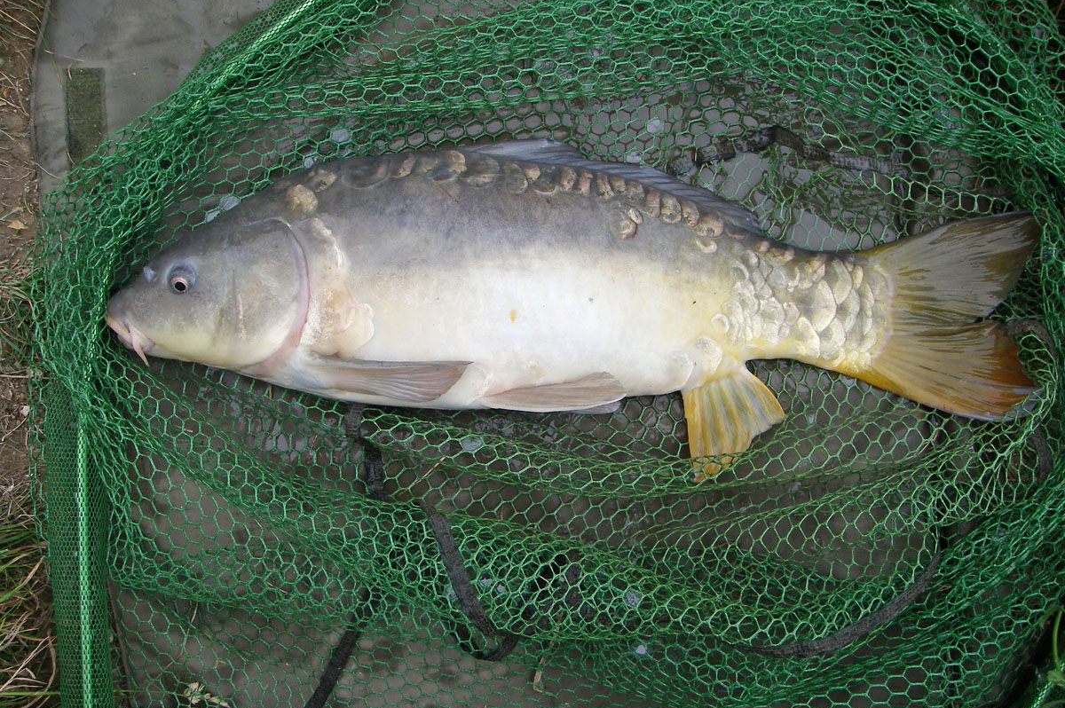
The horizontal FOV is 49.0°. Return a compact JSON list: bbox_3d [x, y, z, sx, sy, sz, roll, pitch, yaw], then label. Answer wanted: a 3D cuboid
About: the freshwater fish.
[{"bbox_3d":[0.024,-0.028,0.700,0.560,0.098,0.197,0,80,0],"label":"freshwater fish"}]

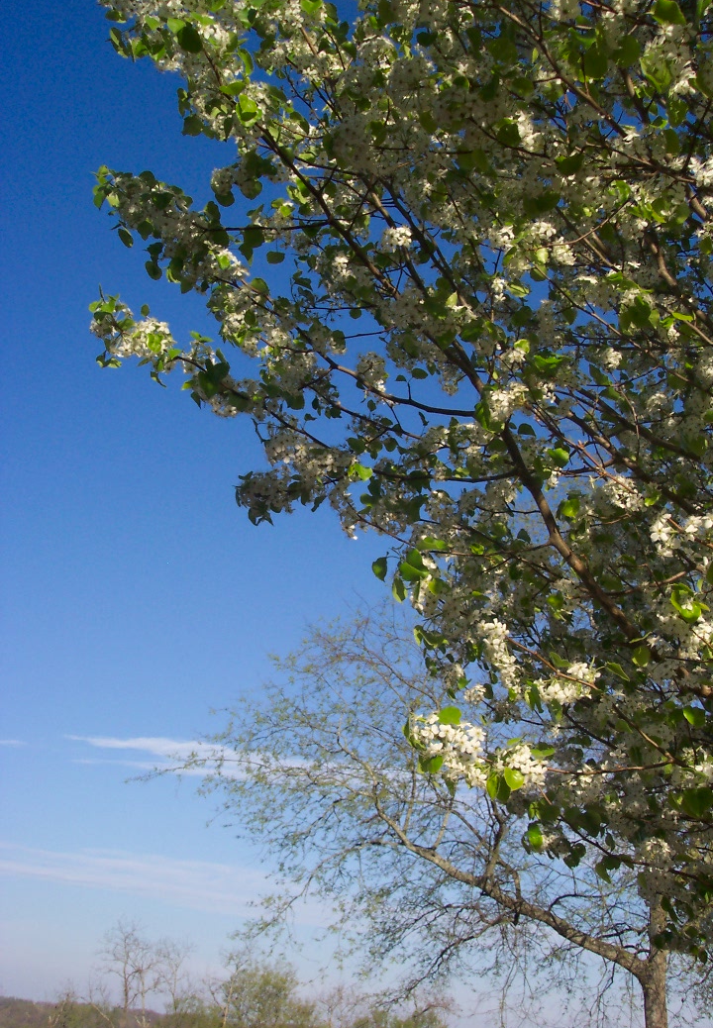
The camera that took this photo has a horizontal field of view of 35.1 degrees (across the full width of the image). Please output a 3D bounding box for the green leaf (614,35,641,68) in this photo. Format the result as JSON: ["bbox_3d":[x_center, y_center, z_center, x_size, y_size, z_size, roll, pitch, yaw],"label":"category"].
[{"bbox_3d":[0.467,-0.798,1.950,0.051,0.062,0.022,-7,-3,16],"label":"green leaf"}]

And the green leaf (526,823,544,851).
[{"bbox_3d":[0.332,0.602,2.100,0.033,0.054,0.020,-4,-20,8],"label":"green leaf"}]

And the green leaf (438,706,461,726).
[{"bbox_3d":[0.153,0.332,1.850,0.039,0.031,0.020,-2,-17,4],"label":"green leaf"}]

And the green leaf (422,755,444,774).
[{"bbox_3d":[0.122,0.399,1.800,0.034,0.031,0.020,6,-25,-6],"label":"green leaf"}]

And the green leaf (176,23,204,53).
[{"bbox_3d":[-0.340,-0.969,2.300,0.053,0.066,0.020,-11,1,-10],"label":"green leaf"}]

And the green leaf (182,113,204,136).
[{"bbox_3d":[-0.354,-0.844,2.450,0.048,0.051,0.020,4,-3,-10],"label":"green leaf"}]

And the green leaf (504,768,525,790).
[{"bbox_3d":[0.245,0.411,1.750,0.033,0.033,0.018,-1,-25,8],"label":"green leaf"}]

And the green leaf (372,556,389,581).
[{"bbox_3d":[0.047,0.107,2.200,0.030,0.049,0.025,-6,-26,18],"label":"green leaf"}]

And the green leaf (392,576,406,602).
[{"bbox_3d":[0.084,0.146,2.200,0.026,0.049,0.025,-11,-28,27],"label":"green leaf"}]

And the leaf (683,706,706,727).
[{"bbox_3d":[0.612,0.368,2.050,0.042,0.035,0.022,-12,-29,29],"label":"leaf"}]

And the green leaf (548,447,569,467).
[{"bbox_3d":[0.375,-0.106,2.100,0.039,0.036,0.025,6,-25,-7],"label":"green leaf"}]

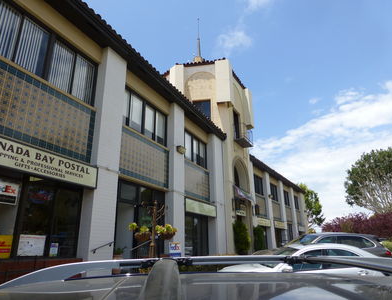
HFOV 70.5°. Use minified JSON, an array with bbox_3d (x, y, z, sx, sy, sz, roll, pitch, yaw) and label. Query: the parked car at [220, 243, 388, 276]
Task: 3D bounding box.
[{"bbox_3d":[2.857,3.124,7.051,4.650,1.450,1.780,-1,-19,-1],"label":"parked car"}]

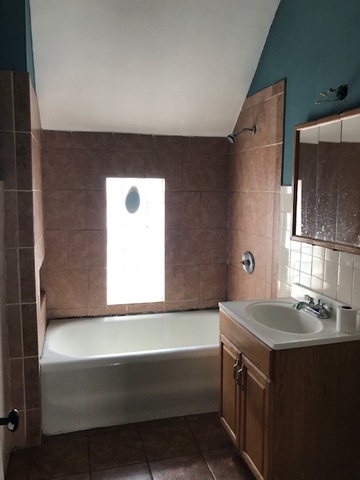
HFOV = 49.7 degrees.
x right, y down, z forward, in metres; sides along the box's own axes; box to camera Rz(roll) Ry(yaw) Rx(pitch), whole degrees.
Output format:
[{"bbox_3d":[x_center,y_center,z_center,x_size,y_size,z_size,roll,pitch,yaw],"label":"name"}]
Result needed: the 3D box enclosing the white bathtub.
[{"bbox_3d":[-0.208,0.886,2.862,1.490,0.472,0.769,-1,7,-15],"label":"white bathtub"}]

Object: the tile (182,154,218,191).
[{"bbox_3d":[0.171,-0.565,3.237,0.309,0.309,0.015,-1,8,-15],"label":"tile"}]

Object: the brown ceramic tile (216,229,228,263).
[{"bbox_3d":[0.363,0.048,3.373,0.089,0.309,0.015,-1,8,-15],"label":"brown ceramic tile"}]

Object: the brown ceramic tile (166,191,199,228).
[{"bbox_3d":[0.025,-0.245,3.197,0.300,0.307,0.015,-1,7,-15],"label":"brown ceramic tile"}]

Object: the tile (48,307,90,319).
[{"bbox_3d":[-0.877,0.571,3.032,0.304,0.073,0.010,-1,6,-16],"label":"tile"}]

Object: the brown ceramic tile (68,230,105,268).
[{"bbox_3d":[-0.724,0.071,3.023,0.299,0.304,0.010,-1,6,-16],"label":"brown ceramic tile"}]

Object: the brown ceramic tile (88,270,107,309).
[{"bbox_3d":[-0.650,0.378,3.090,0.148,0.307,0.015,-1,7,-15],"label":"brown ceramic tile"}]

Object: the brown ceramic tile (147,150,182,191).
[{"bbox_3d":[-0.130,-0.553,3.125,0.304,0.304,0.010,-1,6,-16],"label":"brown ceramic tile"}]

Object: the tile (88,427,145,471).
[{"bbox_3d":[-0.371,1.216,2.261,0.314,0.015,0.320,-1,8,-15],"label":"tile"}]

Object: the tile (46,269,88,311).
[{"bbox_3d":[-0.885,0.387,3.073,0.310,0.309,0.015,-1,8,-15],"label":"tile"}]

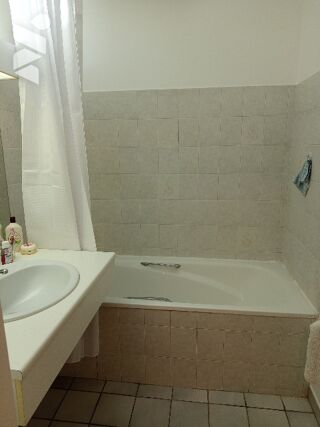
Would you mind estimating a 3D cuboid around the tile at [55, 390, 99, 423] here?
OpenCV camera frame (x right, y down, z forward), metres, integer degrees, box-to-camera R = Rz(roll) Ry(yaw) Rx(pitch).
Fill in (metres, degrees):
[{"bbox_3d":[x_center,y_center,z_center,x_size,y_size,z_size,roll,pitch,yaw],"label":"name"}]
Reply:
[{"bbox_3d":[-0.449,1.056,1.619,0.198,0.010,0.198,1,12,7],"label":"tile"}]

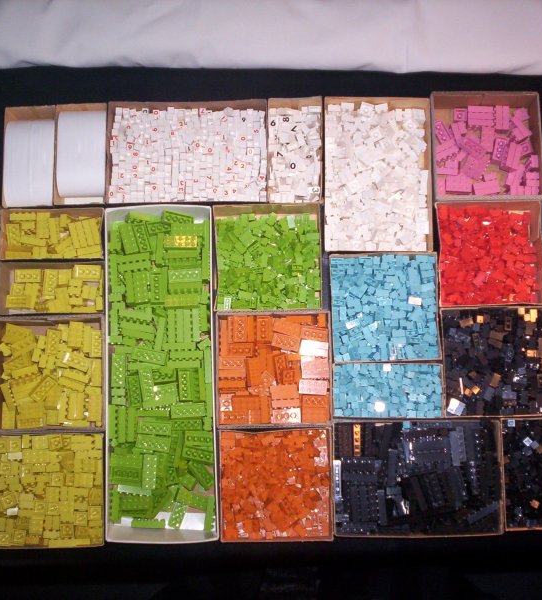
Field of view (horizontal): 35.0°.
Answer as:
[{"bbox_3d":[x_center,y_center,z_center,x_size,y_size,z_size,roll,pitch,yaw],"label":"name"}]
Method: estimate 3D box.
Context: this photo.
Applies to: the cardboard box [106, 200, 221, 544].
[{"bbox_3d":[-0.079,0.053,0.639,0.079,0.036,0.239,-1,83,0],"label":"cardboard box"}]

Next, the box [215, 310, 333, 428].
[{"bbox_3d":[0.003,0.052,0.641,0.083,0.031,0.083,-1,83,0],"label":"box"}]

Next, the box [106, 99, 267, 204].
[{"bbox_3d":[-0.063,-0.110,0.664,0.120,0.028,0.080,-1,83,-1],"label":"box"}]

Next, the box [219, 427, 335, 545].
[{"bbox_3d":[0.004,0.134,0.631,0.080,0.031,0.079,-1,83,0],"label":"box"}]

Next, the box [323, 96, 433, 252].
[{"bbox_3d":[0.081,-0.093,0.663,0.081,0.028,0.119,0,83,0],"label":"box"}]

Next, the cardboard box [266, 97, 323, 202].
[{"bbox_3d":[0.019,-0.112,0.664,0.041,0.028,0.082,0,83,-1],"label":"cardboard box"}]

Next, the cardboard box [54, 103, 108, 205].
[{"bbox_3d":[-0.144,-0.108,0.663,0.040,0.028,0.079,-1,83,-1],"label":"cardboard box"}]

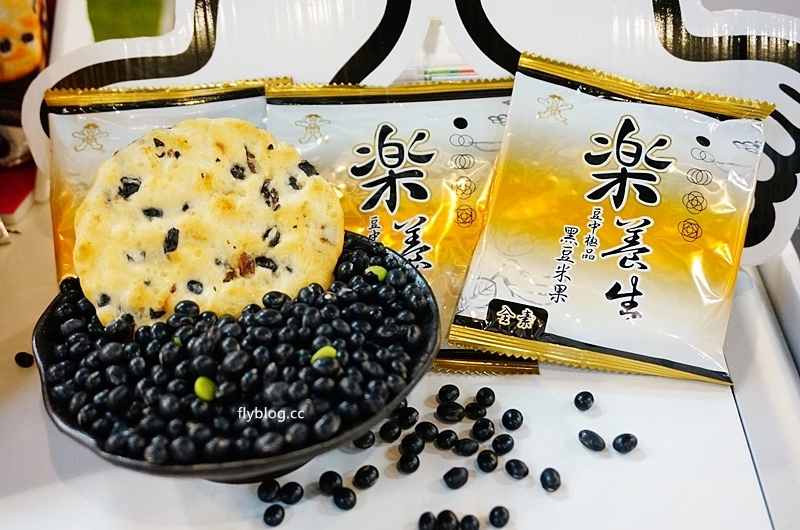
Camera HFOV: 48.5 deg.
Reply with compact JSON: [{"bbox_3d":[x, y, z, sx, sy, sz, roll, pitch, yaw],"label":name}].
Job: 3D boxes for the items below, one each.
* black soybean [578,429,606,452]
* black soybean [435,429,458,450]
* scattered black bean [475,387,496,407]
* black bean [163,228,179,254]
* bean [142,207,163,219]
[{"bbox_3d":[0.072,0.066,0.331,0.007,0.007,0.011,-24,40,-32],"label":"black soybean"},{"bbox_3d":[0.018,0.065,0.331,0.008,0.007,0.007,-13,36,-20],"label":"black soybean"},{"bbox_3d":[0.034,0.052,0.351,0.007,0.007,0.008,6,34,9],"label":"scattered black bean"},{"bbox_3d":[-0.084,-0.009,0.327,0.005,0.010,0.005,0,24,0],"label":"black bean"},{"bbox_3d":[-0.083,-0.018,0.301,0.007,0.005,0.004,0,33,0],"label":"bean"}]

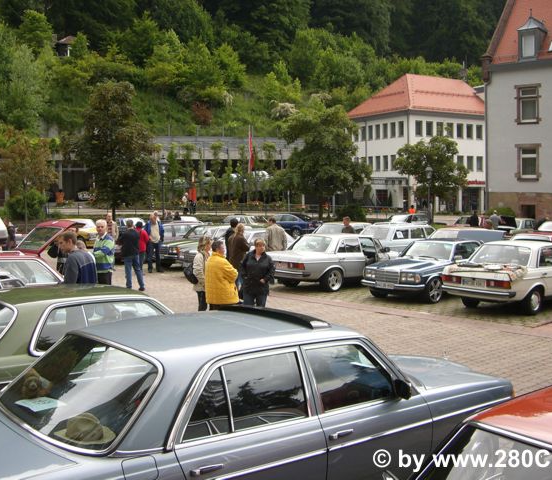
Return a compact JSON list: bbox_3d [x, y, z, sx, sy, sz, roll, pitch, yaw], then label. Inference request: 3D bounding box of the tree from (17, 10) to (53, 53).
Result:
[{"bbox_3d":[-32.519,-27.651,95.000,5.300,7.400,5.300,0,3,0],"label":"tree"}]

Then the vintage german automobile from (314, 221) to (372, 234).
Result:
[{"bbox_3d":[2.951,0.077,26.358,4.650,1.420,1.770,-3,5,-39],"label":"vintage german automobile"}]

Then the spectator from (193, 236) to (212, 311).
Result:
[{"bbox_3d":[-1.150,0.769,11.300,0.380,1.660,0.500,0,3,6],"label":"spectator"}]

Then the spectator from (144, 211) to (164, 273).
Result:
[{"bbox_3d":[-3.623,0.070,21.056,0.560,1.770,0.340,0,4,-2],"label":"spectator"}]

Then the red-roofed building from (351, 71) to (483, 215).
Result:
[{"bbox_3d":[17.135,-10.641,77.491,14.900,14.900,10.100,-2,4,-29],"label":"red-roofed building"}]

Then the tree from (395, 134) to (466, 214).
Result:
[{"bbox_3d":[9.738,-3.757,44.000,4.600,5.400,4.600,0,3,0],"label":"tree"}]

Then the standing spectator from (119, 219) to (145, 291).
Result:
[{"bbox_3d":[-3.588,0.372,17.655,0.580,1.760,0.380,0,4,0],"label":"standing spectator"}]

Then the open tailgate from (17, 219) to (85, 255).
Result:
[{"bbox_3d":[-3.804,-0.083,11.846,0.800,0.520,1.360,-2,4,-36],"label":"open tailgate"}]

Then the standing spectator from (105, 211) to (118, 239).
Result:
[{"bbox_3d":[-5.736,-0.035,24.500,0.540,1.820,0.360,1,3,12],"label":"standing spectator"}]

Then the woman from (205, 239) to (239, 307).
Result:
[{"bbox_3d":[-0.836,0.855,10.654,0.420,1.710,0.540,-3,5,-41],"label":"woman"}]

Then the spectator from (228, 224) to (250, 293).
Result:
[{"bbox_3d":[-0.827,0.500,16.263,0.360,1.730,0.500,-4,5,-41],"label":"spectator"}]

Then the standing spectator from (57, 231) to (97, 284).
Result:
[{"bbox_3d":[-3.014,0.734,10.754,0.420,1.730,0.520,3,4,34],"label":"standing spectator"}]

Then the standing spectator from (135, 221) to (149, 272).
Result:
[{"bbox_3d":[-3.814,0.308,19.651,0.480,1.640,0.320,0,4,-6],"label":"standing spectator"}]

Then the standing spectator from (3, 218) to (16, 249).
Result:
[{"bbox_3d":[-8.345,0.140,22.000,0.380,1.720,0.500,-1,3,-12],"label":"standing spectator"}]

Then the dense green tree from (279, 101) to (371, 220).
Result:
[{"bbox_3d":[3.244,-5.251,47.000,5.800,7.800,5.800,0,3,0],"label":"dense green tree"}]

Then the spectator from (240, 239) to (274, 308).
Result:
[{"bbox_3d":[-0.315,0.808,12.676,0.570,1.680,0.360,0,4,-2],"label":"spectator"}]

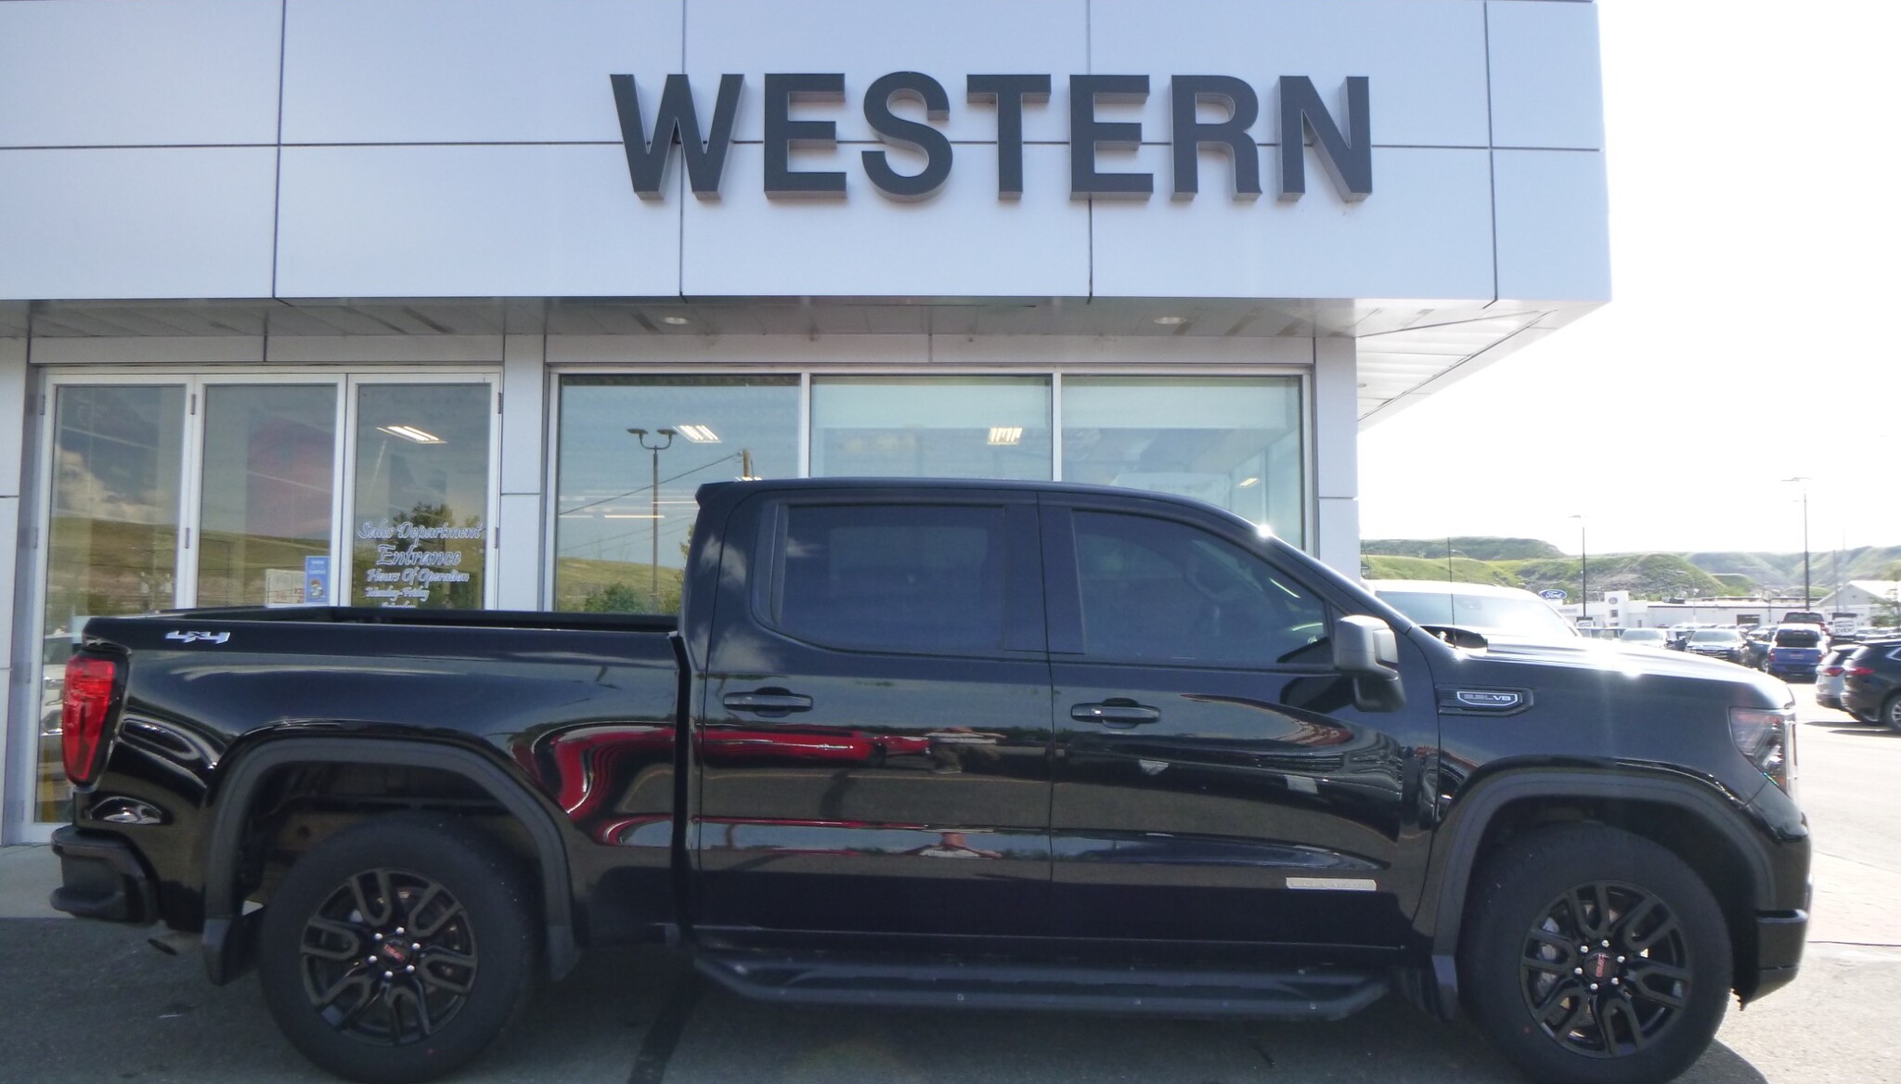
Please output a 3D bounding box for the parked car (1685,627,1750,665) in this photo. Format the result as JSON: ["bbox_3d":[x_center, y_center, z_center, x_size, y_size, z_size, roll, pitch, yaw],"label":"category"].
[{"bbox_3d":[25.591,3.794,45.845,1.880,1.700,4.650,-3,-5,31],"label":"parked car"}]

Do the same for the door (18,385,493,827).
[{"bbox_3d":[-4.490,0.390,9.000,3.020,3.060,0.100,0,-4,0],"label":"door"}]

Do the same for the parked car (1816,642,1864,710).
[{"bbox_3d":[19.749,2.785,27.168,4.550,1.640,1.840,-2,-5,28],"label":"parked car"}]

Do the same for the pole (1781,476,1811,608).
[{"bbox_3d":[38.502,1.367,62.069,1.500,8.765,0.500,-2,-5,30],"label":"pole"}]

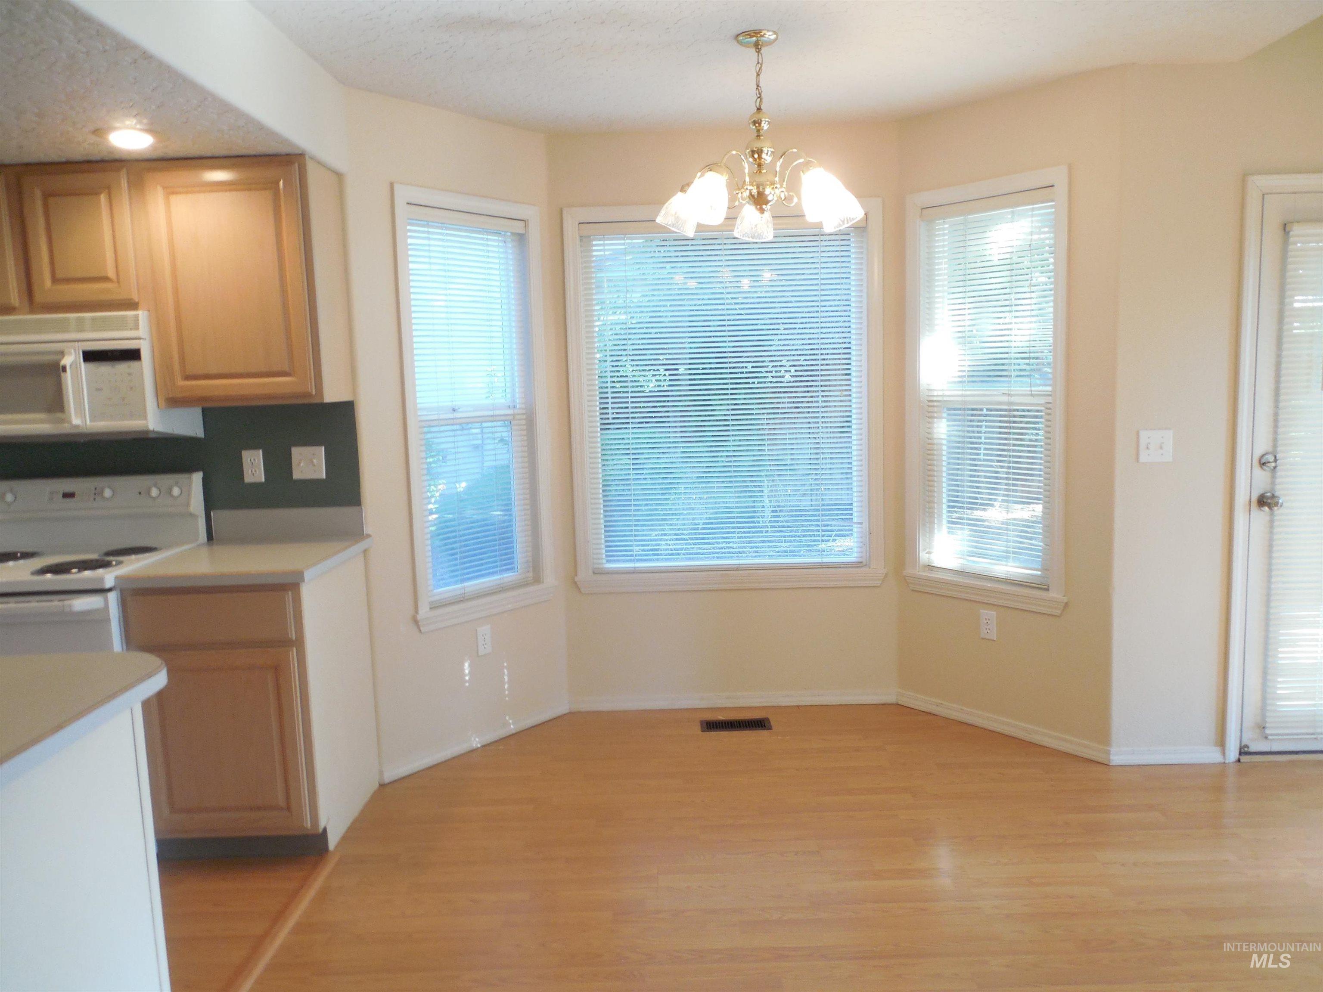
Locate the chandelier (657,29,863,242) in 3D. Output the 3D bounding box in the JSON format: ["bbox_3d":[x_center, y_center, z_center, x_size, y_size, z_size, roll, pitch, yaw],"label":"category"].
[{"bbox_3d":[0.305,-1.095,2.912,0.655,0.580,0.630,-2,6,1],"label":"chandelier"}]

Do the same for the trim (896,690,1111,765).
[{"bbox_3d":[1.344,0.926,3.876,0.016,0.072,0.944,-7,8,-40],"label":"trim"}]

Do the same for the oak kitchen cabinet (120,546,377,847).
[{"bbox_3d":[-1.294,0.658,3.132,0.525,0.876,0.603,-2,6,1],"label":"oak kitchen cabinet"}]

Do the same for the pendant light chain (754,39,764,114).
[{"bbox_3d":[0.302,-1.293,2.951,0.027,0.210,0.027,-1,6,1],"label":"pendant light chain"}]

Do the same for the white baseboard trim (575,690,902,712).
[{"bbox_3d":[0.314,0.913,4.244,1.460,0.072,0.016,-1,6,1],"label":"white baseboard trim"}]

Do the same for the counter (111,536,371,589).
[{"bbox_3d":[-1.331,0.213,3.142,0.570,0.038,0.658,-1,6,1],"label":"counter"}]

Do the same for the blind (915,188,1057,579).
[{"bbox_3d":[1.274,-0.409,3.768,0.045,1.500,0.585,-7,8,-40],"label":"blind"}]

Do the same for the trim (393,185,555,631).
[{"bbox_3d":[-0.714,-0.339,3.792,0.050,1.654,0.692,4,8,40],"label":"trim"}]

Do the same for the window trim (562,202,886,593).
[{"bbox_3d":[0.278,-0.401,4.042,1.340,1.626,0.075,-2,6,1],"label":"window trim"}]

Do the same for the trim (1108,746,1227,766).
[{"bbox_3d":[1.837,0.944,3.459,0.418,0.064,0.015,-2,6,1],"label":"trim"}]

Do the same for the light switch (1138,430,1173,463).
[{"bbox_3d":[1.756,-0.175,3.386,0.118,0.114,0.014,-1,6,1],"label":"light switch"}]

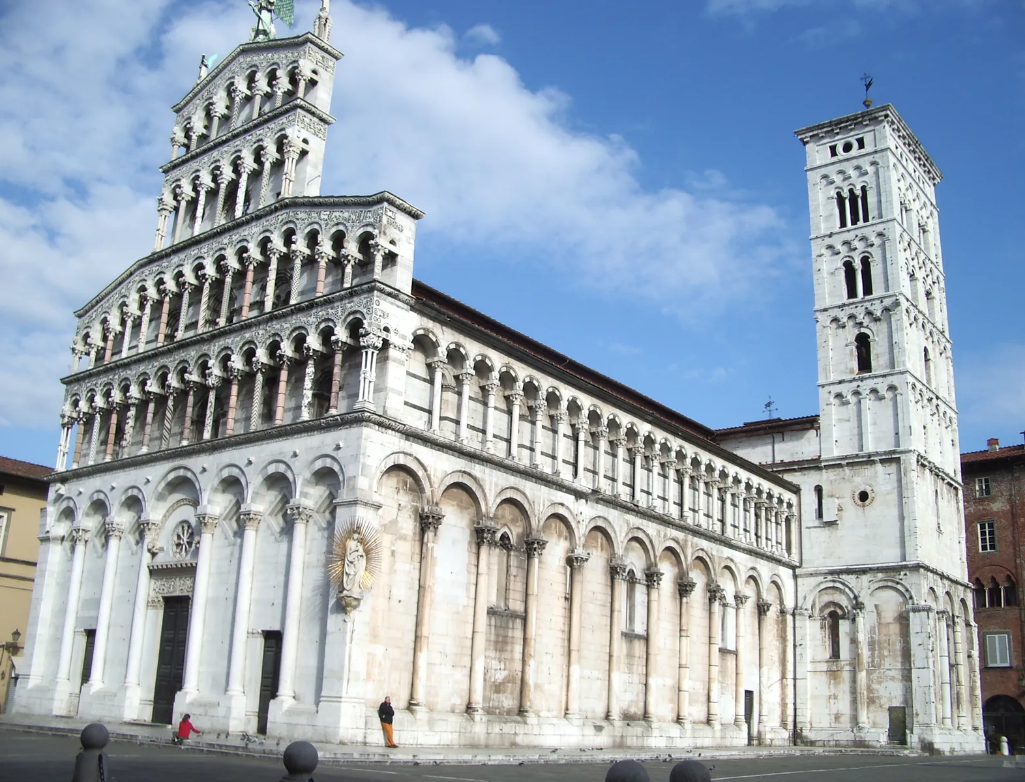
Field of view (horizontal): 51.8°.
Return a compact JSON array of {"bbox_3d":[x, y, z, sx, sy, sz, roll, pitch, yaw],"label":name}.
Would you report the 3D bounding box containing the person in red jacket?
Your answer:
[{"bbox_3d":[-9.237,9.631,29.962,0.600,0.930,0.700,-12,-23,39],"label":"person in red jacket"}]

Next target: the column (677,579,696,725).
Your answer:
[{"bbox_3d":[8.958,13.596,54.815,0.700,7.500,0.740,-11,-22,37],"label":"column"}]

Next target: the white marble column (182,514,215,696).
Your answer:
[{"bbox_3d":[-12.693,8.687,42.668,0.740,7.200,0.740,-11,-22,37],"label":"white marble column"}]

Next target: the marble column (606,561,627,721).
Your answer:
[{"bbox_3d":[4.751,11.290,47.922,0.620,7.100,0.650,-11,-22,37],"label":"marble column"}]

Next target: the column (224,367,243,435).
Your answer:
[{"bbox_3d":[-11.866,0.532,44.749,0.500,3.100,0.500,-11,-22,37],"label":"column"}]

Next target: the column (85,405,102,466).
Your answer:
[{"bbox_3d":[-20.427,2.279,51.563,0.450,3.080,0.450,-11,-22,37],"label":"column"}]

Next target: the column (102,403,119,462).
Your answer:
[{"bbox_3d":[-18.714,1.950,49.088,0.400,2.800,0.400,-11,-22,37],"label":"column"}]

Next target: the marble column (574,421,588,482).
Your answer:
[{"bbox_3d":[3.134,2.756,47.952,0.400,2.800,0.400,-11,-22,37],"label":"marble column"}]

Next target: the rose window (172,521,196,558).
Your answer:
[{"bbox_3d":[-14.024,6.343,44.982,1.700,1.750,0.300,-11,-22,37],"label":"rose window"}]

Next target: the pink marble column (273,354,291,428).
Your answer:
[{"bbox_3d":[-9.325,-0.067,42.730,0.520,3.180,0.520,-11,-22,37],"label":"pink marble column"}]

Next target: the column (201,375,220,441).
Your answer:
[{"bbox_3d":[-13.670,0.779,47.883,0.420,3.150,0.430,-11,-22,36],"label":"column"}]

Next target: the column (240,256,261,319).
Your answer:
[{"bbox_3d":[-11.431,-4.361,45.279,0.500,3.032,0.500,-11,-22,36],"label":"column"}]

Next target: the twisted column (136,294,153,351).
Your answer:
[{"bbox_3d":[-17.867,-3.264,51.307,0.460,3.000,0.460,-11,-22,37],"label":"twisted column"}]

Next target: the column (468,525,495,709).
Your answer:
[{"bbox_3d":[-1.308,9.583,44.943,0.660,7.950,0.680,-11,-22,36],"label":"column"}]

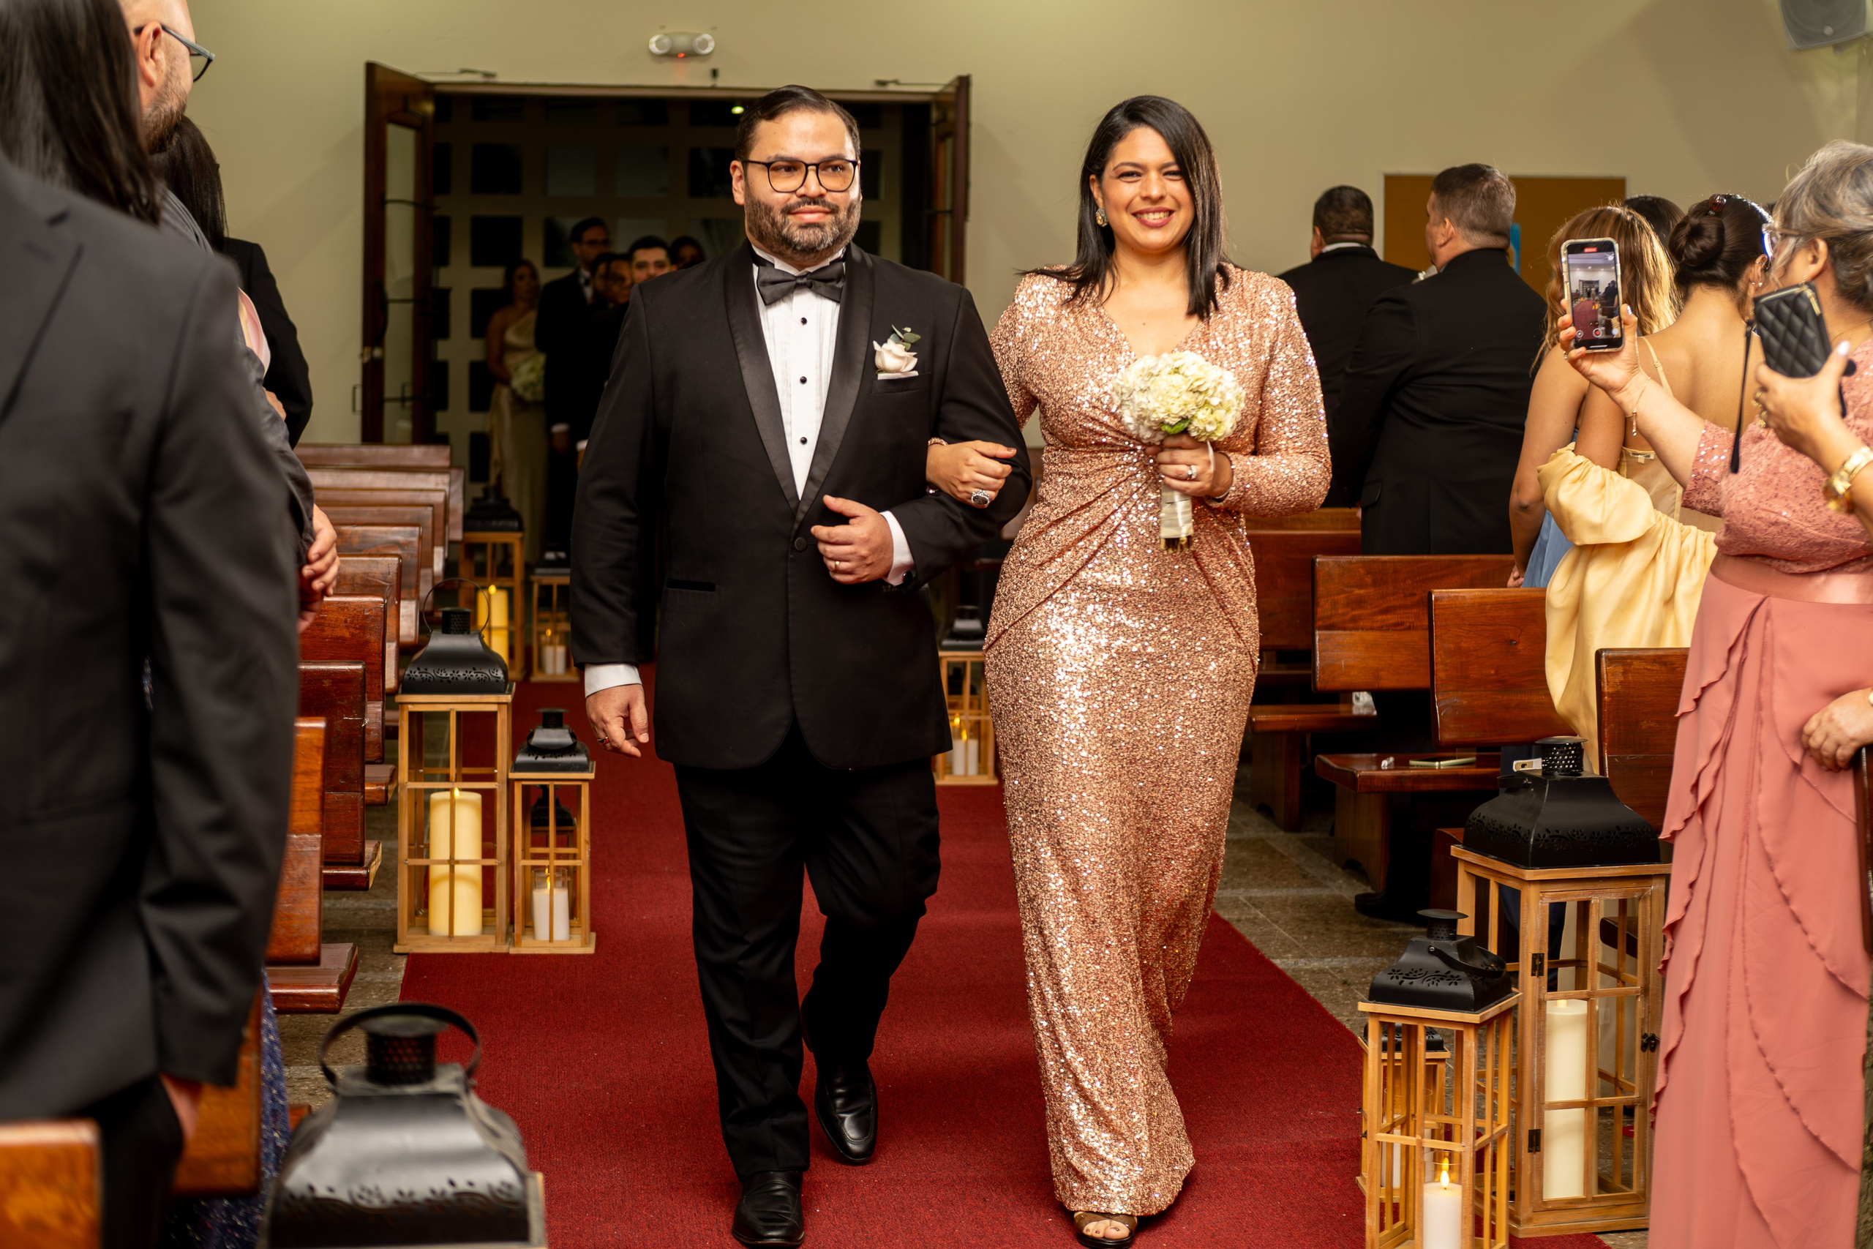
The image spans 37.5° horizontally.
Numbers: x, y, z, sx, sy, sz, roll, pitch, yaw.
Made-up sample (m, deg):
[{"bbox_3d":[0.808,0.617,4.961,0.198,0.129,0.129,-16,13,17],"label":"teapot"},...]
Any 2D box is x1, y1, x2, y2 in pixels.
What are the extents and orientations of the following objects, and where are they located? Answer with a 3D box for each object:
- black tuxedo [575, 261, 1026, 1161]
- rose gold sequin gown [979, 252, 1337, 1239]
[{"bbox_3d":[-0.221,0.125,4.310,0.700,1.440,0.500,0,6,-7],"label":"black tuxedo"},{"bbox_3d":[0.337,0.171,4.280,0.540,1.460,0.440,0,5,-3],"label":"rose gold sequin gown"}]

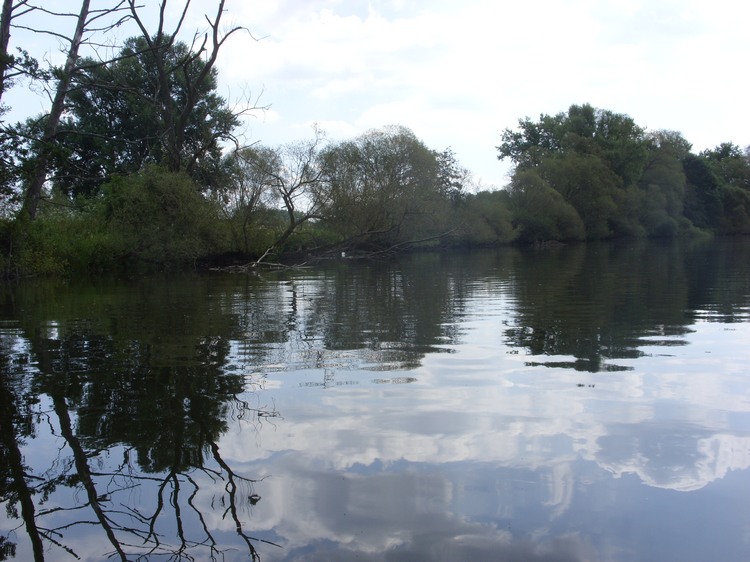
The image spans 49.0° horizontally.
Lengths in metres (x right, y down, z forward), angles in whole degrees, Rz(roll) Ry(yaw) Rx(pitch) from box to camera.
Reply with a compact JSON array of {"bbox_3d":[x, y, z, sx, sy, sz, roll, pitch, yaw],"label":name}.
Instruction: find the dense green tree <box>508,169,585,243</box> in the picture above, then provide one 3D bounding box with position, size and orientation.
[{"bbox_3d":[16.252,-7.155,78.000,6.990,6.870,7.000,0,3,12],"label":"dense green tree"}]

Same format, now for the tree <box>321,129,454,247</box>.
[{"bbox_3d":[0.699,-5.114,46.000,7.260,6.900,7.000,-1,3,1],"label":"tree"}]

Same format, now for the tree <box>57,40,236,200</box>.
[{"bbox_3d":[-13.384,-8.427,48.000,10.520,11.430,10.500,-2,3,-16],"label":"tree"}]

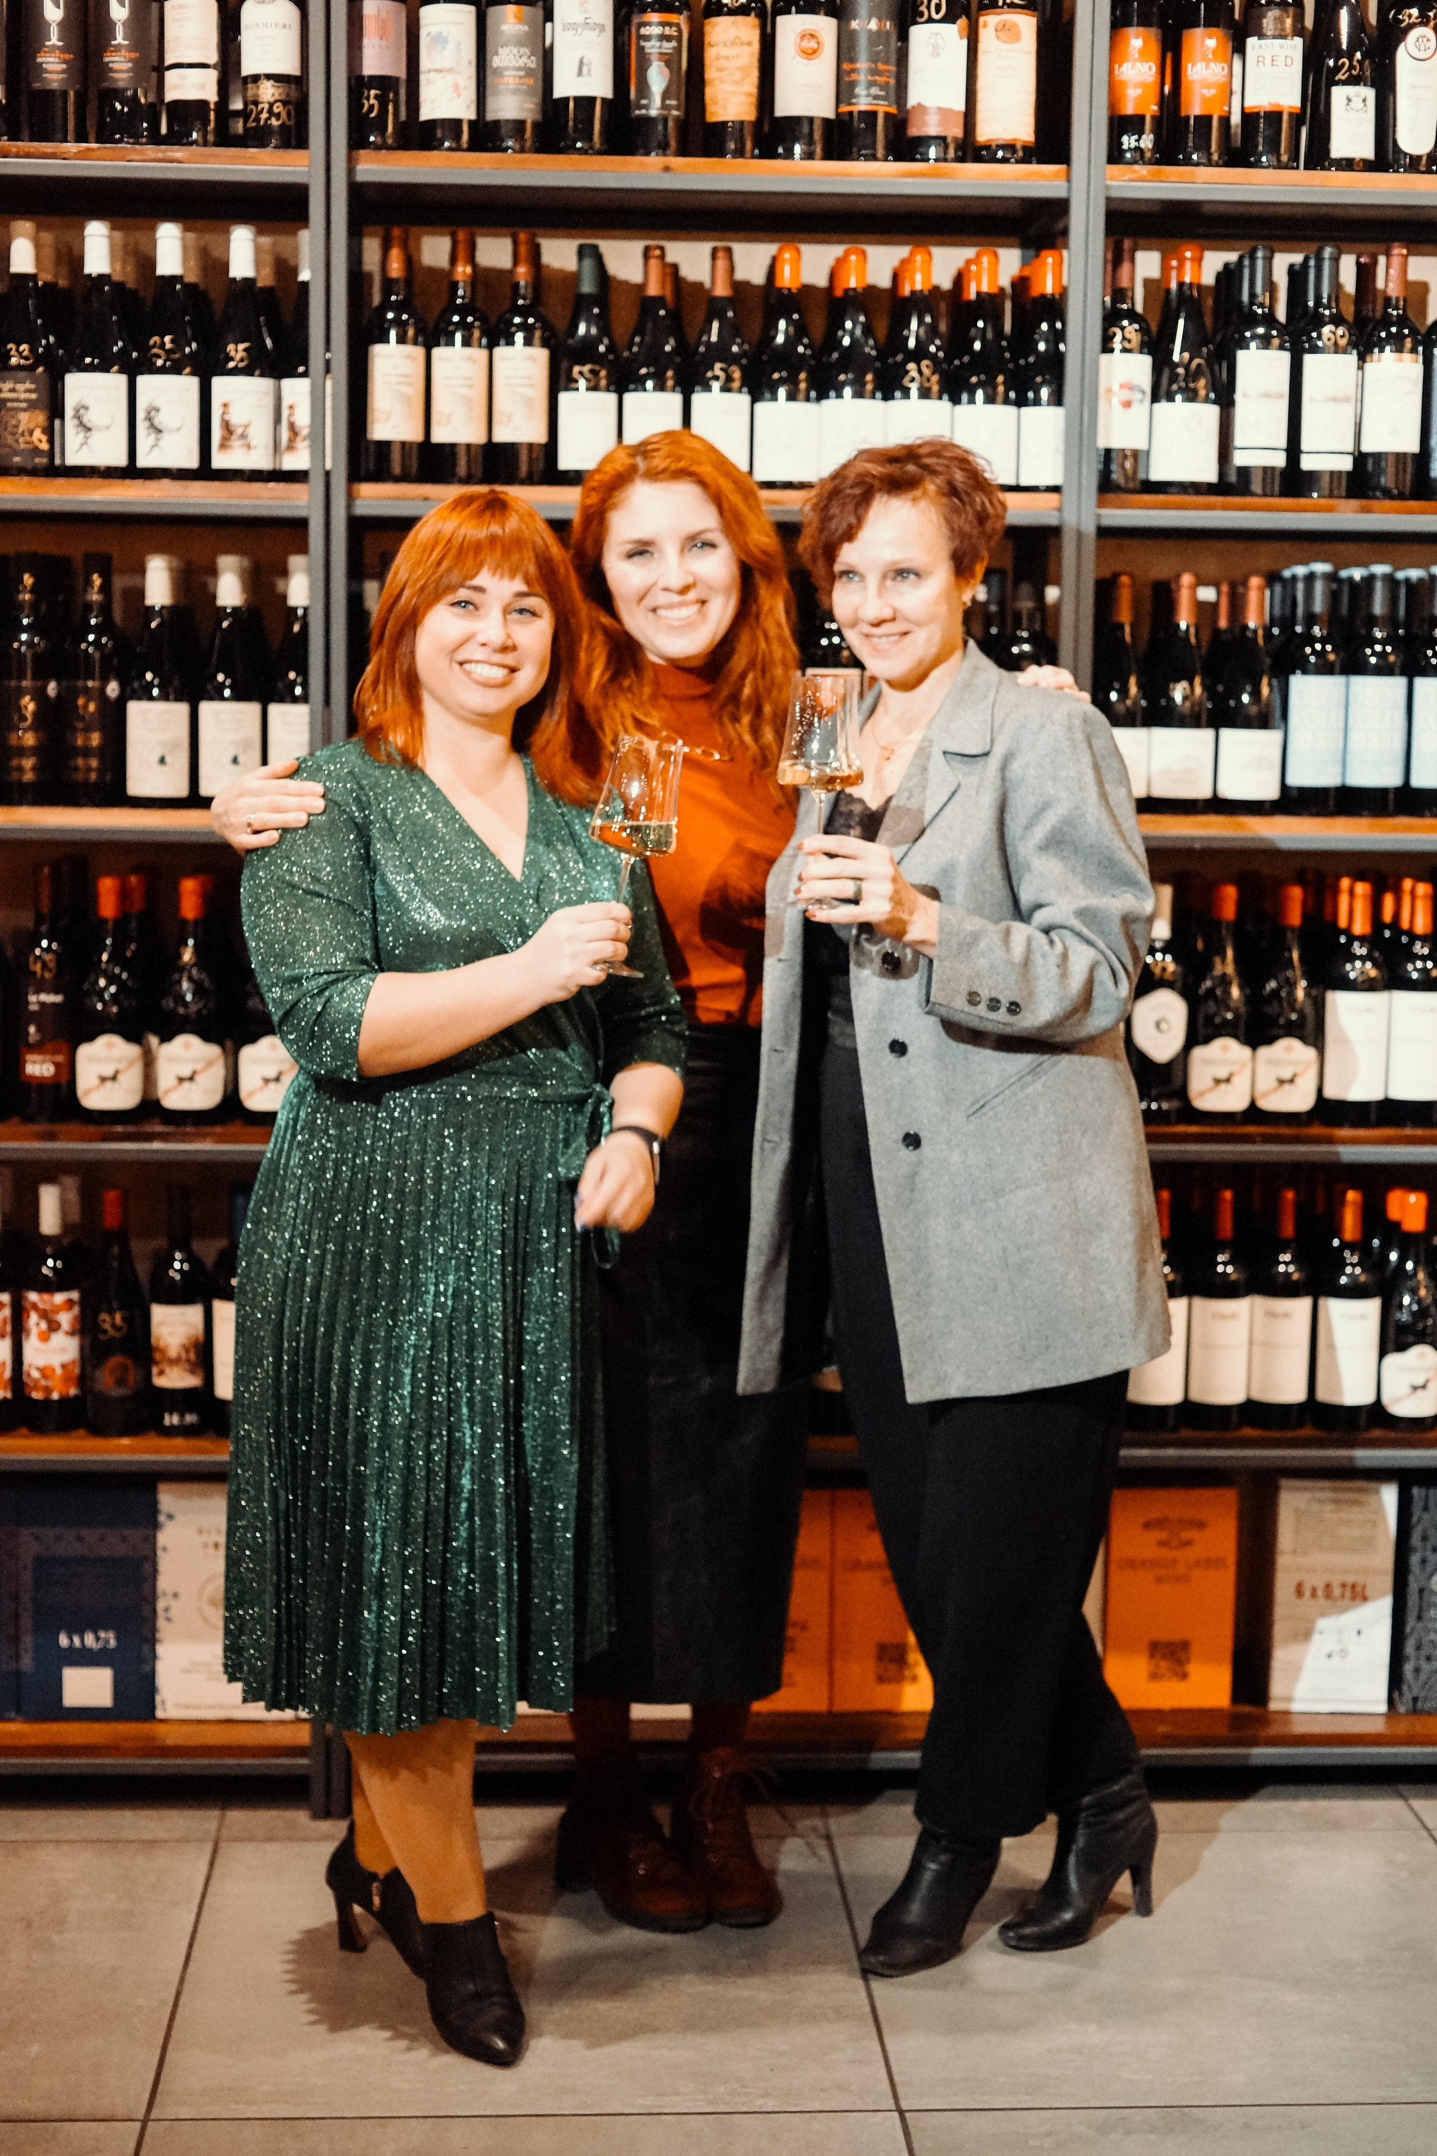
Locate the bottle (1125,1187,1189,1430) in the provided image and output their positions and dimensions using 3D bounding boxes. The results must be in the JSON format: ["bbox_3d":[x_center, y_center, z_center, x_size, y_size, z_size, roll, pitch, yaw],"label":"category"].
[{"bbox_3d":[0.569,0.296,3.894,0.079,0.310,0.079,0,7,-3],"label":"bottle"}]

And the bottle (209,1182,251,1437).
[{"bbox_3d":[-0.594,0.291,3.737,0.077,0.312,0.077,0,8,-3],"label":"bottle"}]

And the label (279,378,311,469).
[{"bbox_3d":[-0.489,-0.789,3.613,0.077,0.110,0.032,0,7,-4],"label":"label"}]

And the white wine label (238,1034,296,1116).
[{"bbox_3d":[-0.548,-0.005,3.680,0.081,0.094,0.024,0,8,-3],"label":"white wine label"}]

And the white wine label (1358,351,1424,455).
[{"bbox_3d":[0.831,-0.826,3.693,0.078,0.111,0.032,1,7,-2],"label":"white wine label"}]

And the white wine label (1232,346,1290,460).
[{"bbox_3d":[0.660,-0.815,3.642,0.067,0.136,0.020,0,8,-3],"label":"white wine label"}]

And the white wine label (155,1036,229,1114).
[{"bbox_3d":[-0.646,-0.005,3.674,0.081,0.094,0.024,0,8,-3],"label":"white wine label"}]

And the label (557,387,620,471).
[{"bbox_3d":[-0.157,-0.783,3.621,0.074,0.096,0.025,1,7,-3],"label":"label"}]

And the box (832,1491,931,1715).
[{"bbox_3d":[0.223,0.654,3.952,0.166,0.291,0.245,0,8,-3],"label":"box"}]

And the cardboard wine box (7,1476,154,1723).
[{"bbox_3d":[-0.801,0.643,3.889,0.173,0.304,0.245,0,8,-3],"label":"cardboard wine box"}]

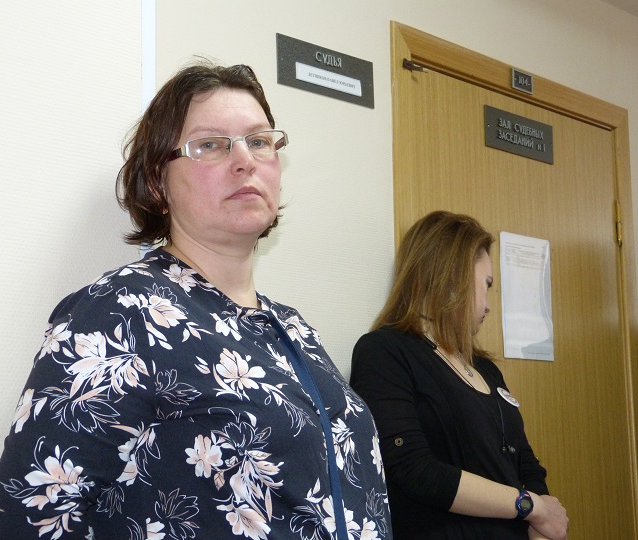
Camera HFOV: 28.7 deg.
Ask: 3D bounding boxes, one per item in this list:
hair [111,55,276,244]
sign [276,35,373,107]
[{"bbox_3d":[-0.154,-0.149,1.580,0.195,0.228,0.205,-1,-13,-30],"label":"hair"},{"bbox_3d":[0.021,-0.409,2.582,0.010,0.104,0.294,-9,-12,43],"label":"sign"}]

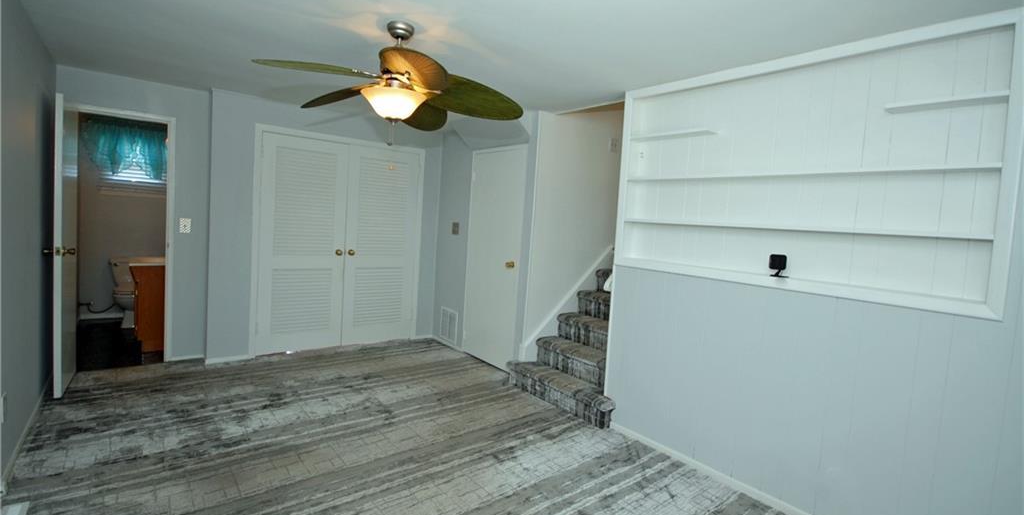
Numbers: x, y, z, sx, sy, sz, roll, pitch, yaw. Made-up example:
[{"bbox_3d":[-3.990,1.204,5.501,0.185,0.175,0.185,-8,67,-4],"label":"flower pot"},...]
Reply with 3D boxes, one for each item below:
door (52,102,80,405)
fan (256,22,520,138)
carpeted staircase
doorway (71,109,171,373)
[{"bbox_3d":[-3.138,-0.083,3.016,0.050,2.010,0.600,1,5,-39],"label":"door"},{"bbox_3d":[-0.566,-0.928,2.182,1.308,0.481,1.308,0,5,-42],"label":"fan"},{"bbox_3d":[0.810,0.593,3.685,1.322,1.108,1.081,0,5,-42],"label":"carpeted staircase"},{"bbox_3d":[-3.149,-0.115,3.434,0.591,2.009,0.114,0,5,-42],"label":"doorway"}]

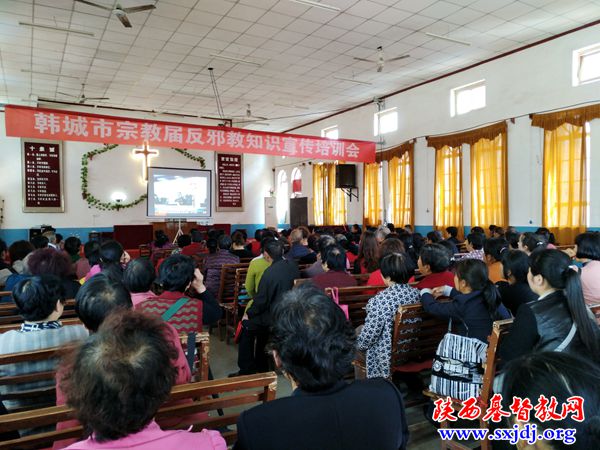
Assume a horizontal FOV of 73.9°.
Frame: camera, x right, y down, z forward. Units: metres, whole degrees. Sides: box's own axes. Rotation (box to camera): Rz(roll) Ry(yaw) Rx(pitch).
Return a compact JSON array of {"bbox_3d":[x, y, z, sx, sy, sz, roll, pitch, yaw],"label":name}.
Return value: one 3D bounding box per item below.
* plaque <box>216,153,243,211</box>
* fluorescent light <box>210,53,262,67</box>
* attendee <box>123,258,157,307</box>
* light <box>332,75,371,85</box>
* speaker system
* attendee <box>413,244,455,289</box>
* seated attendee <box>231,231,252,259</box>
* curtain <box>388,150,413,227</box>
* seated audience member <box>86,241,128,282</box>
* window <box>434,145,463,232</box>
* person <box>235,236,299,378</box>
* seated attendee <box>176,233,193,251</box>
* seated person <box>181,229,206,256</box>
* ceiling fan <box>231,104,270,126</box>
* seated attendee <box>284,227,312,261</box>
[{"bbox_3d":[-2.719,-1.710,15.533,1.100,2.360,0.070,-1,1,-32],"label":"plaque"},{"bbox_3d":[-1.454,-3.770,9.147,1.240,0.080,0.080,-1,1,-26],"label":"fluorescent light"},{"bbox_3d":[-1.085,0.802,2.657,0.460,1.190,0.720,-1,1,-30],"label":"attendee"},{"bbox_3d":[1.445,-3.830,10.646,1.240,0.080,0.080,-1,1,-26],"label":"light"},{"bbox_3d":[1.309,-1.375,11.300,0.460,0.660,0.420,-1,1,-12],"label":"speaker system"},{"bbox_3d":[0.931,0.763,3.065,0.500,1.260,0.720,-1,1,-32],"label":"attendee"},{"bbox_3d":[-0.913,0.707,5.758,0.460,1.270,0.720,-1,1,-30],"label":"seated attendee"},{"bbox_3d":[2.965,-0.913,12.028,0.150,2.930,0.920,-1,1,-32],"label":"curtain"},{"bbox_3d":[-1.798,0.781,3.807,0.500,1.250,0.720,-1,1,-22],"label":"seated audience member"},{"bbox_3d":[3.320,-0.836,8.914,0.150,1.990,0.720,-1,1,-34],"label":"window"},{"bbox_3d":[-0.305,0.744,3.834,0.530,1.290,0.540,-1,1,-28],"label":"person"},{"bbox_3d":[-1.606,0.741,5.458,0.460,1.230,0.720,-1,1,-30],"label":"seated attendee"},{"bbox_3d":[-1.703,0.706,6.358,0.460,1.270,0.720,-1,1,-30],"label":"seated person"},{"bbox_3d":[-1.690,-3.775,13.280,1.360,0.460,1.360,-1,1,-32],"label":"ceiling fan"},{"bbox_3d":[-0.054,0.700,5.281,0.520,1.310,0.720,-1,1,-14],"label":"seated attendee"}]

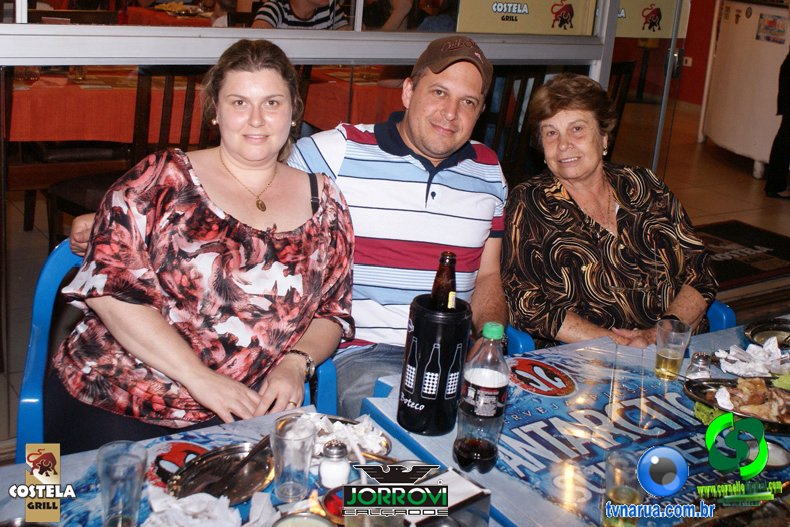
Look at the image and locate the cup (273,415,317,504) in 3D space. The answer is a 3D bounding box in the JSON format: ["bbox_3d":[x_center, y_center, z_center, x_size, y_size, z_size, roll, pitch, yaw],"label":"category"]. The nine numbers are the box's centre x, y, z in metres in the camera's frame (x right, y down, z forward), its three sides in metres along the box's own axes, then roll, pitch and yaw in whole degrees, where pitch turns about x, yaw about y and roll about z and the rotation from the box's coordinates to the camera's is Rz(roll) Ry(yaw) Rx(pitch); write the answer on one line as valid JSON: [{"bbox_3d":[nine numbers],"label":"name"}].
[{"bbox_3d":[-0.143,0.278,1.300,0.062,0.099,0.062,4,17,-1],"label":"cup"}]

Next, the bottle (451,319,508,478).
[{"bbox_3d":[0.131,0.193,1.348,0.067,0.224,0.067,5,17,0],"label":"bottle"}]

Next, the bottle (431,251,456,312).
[{"bbox_3d":[0.071,0.121,1.462,0.074,0.285,0.074,5,17,0],"label":"bottle"}]

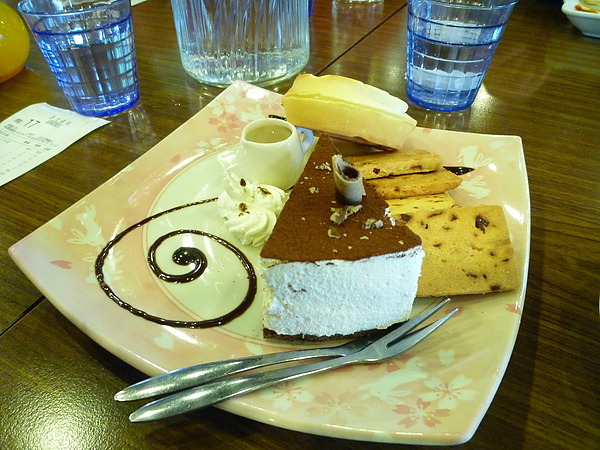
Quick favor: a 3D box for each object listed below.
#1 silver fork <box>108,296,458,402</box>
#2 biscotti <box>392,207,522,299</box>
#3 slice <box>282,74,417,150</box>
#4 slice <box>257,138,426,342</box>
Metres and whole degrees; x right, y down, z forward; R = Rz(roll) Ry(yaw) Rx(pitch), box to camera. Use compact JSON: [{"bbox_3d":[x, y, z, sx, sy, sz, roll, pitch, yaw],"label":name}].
[{"bbox_3d":[0.000,0.052,0.181,0.142,0.012,0.014,-11,43,-17],"label":"silver fork"},{"bbox_3d":[0.071,0.013,0.208,0.057,0.009,0.041,-3,81,0],"label":"biscotti"},{"bbox_3d":[0.036,-0.085,0.314,0.089,0.030,0.037,17,44,19],"label":"slice"},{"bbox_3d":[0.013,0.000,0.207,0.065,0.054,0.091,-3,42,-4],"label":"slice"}]

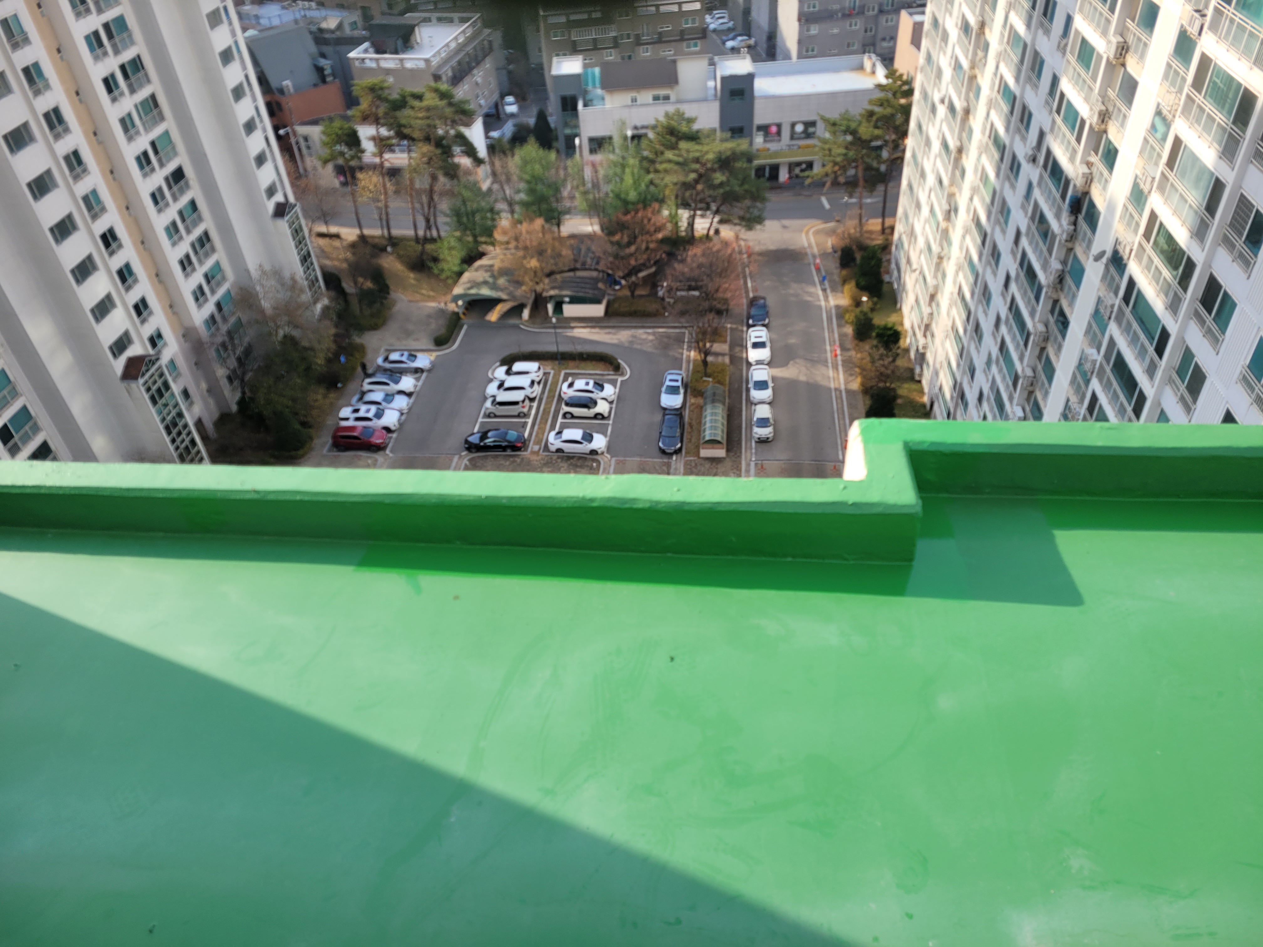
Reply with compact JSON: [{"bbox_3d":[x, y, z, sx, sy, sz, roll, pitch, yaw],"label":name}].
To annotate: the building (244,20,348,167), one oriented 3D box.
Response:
[{"bbox_3d":[-41.918,-47.405,120.186,8.700,13.000,13.000,-27,46,-24],"label":"building"}]

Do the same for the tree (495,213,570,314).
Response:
[{"bbox_3d":[-9.088,-18.964,87.825,7.000,9.700,7.000,1,41,7],"label":"tree"}]

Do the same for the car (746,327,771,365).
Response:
[{"bbox_3d":[11.286,-11.363,83.400,1.870,1.470,4.900,1,41,7],"label":"car"}]

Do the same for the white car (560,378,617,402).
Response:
[{"bbox_3d":[-3.659,-7.101,79.956,4.560,1.450,1.810,1,41,7],"label":"white car"}]

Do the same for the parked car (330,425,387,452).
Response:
[{"bbox_3d":[-22.037,-2.897,76.748,4.420,1.640,1.840,1,41,7],"label":"parked car"}]

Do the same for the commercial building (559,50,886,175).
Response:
[{"bbox_3d":[9.128,-41.523,109.376,35.200,12.300,11.500,-4,41,1],"label":"commercial building"}]

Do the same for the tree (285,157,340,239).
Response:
[{"bbox_3d":[-34.467,-30.078,103.745,5.300,8.800,5.300,1,41,7],"label":"tree"}]

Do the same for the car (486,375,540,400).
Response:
[{"bbox_3d":[-10.188,-7.403,80.818,4.420,1.600,1.820,1,41,7],"label":"car"}]

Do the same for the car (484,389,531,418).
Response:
[{"bbox_3d":[-10.349,-5.793,78.906,3.620,1.700,1.600,1,41,7],"label":"car"}]

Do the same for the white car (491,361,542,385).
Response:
[{"bbox_3d":[-9.847,-8.767,81.849,4.450,1.620,1.840,1,41,6],"label":"white car"}]

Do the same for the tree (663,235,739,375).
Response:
[{"bbox_3d":[6.000,-13.035,77.923,6.600,11.300,6.600,1,41,6],"label":"tree"}]

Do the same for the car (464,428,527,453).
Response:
[{"bbox_3d":[-10.905,-2.756,75.642,4.870,1.470,1.850,1,41,7],"label":"car"}]

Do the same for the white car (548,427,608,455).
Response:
[{"bbox_3d":[-4.295,-2.560,74.393,4.650,1.450,1.830,1,41,6],"label":"white car"}]

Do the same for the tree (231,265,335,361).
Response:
[{"bbox_3d":[-30.388,-13.065,82.628,8.000,9.500,8.000,1,41,6],"label":"tree"}]

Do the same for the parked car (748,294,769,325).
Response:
[{"bbox_3d":[11.669,-15.227,87.370,1.830,1.480,4.450,1,41,6],"label":"parked car"}]

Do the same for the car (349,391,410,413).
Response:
[{"bbox_3d":[-21.159,-6.114,79.971,4.700,1.460,1.830,1,41,6],"label":"car"}]

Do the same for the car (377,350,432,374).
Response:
[{"bbox_3d":[-20.213,-9.888,84.190,4.750,1.460,1.830,1,41,6],"label":"car"}]

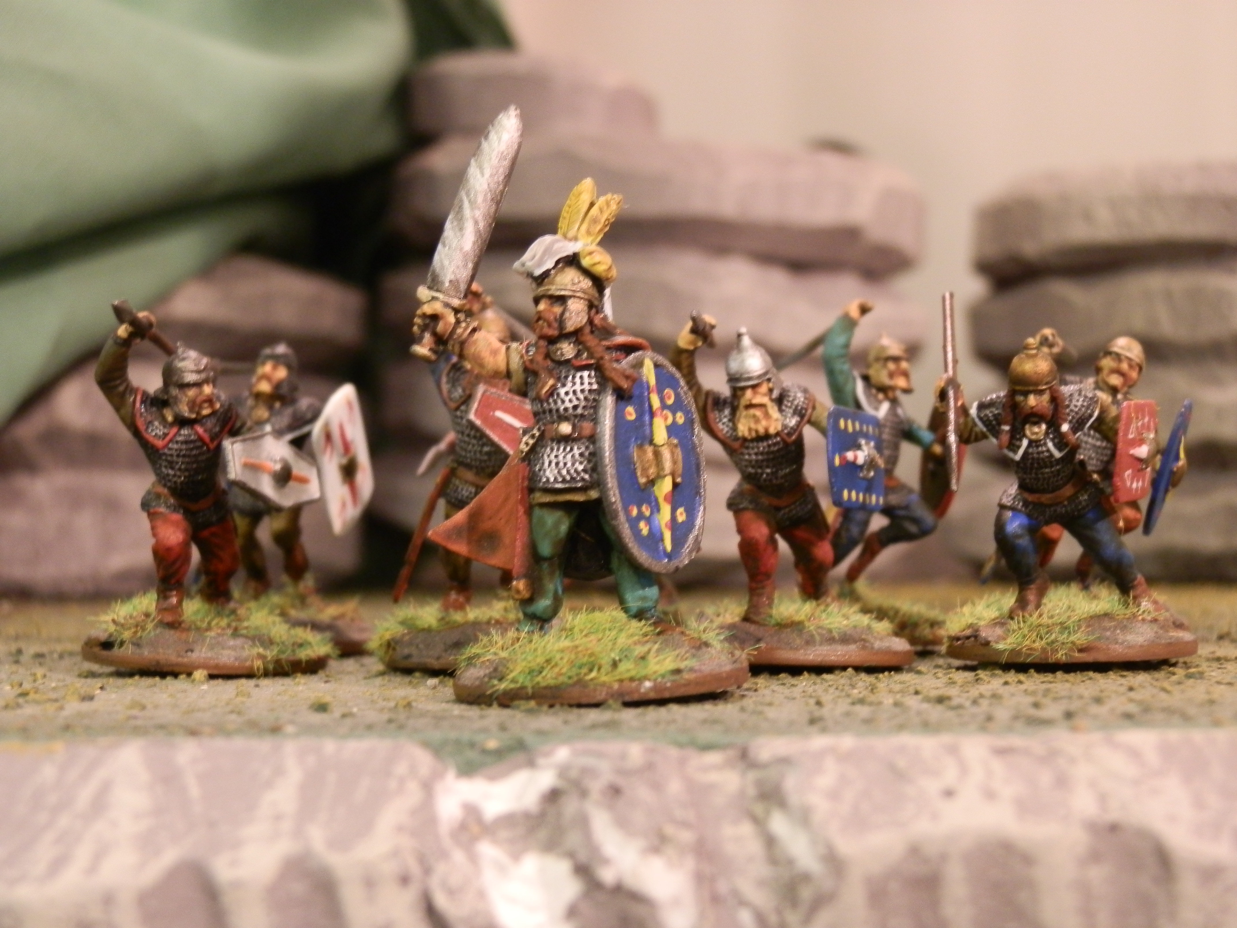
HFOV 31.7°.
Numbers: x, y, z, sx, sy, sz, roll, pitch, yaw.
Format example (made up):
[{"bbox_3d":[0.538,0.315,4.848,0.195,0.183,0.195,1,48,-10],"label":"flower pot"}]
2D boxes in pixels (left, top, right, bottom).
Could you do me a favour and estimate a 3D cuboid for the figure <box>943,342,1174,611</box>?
[{"bbox_3d":[0.044,0.002,0.215,0.024,0.028,0.017,0,0,10],"label":"figure"}]

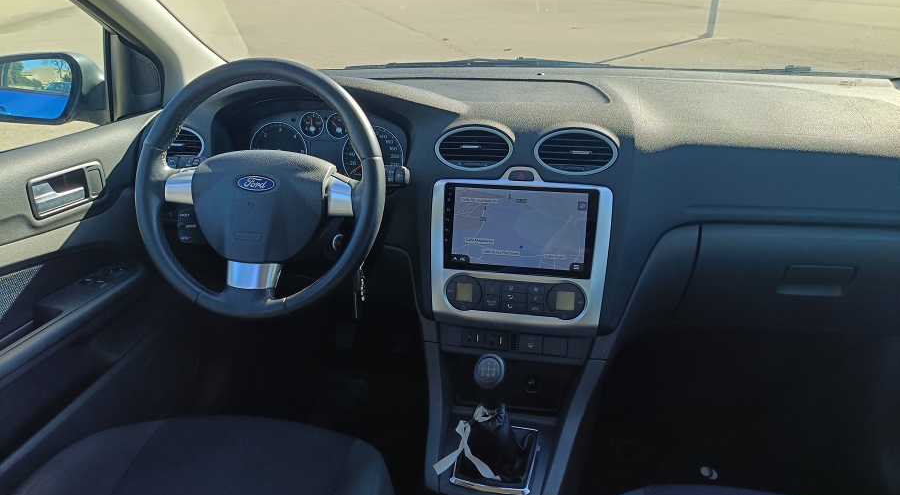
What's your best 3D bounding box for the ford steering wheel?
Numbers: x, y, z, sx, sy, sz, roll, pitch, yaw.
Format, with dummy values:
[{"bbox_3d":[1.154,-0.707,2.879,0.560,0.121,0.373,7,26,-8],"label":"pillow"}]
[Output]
[{"bbox_3d":[-0.274,-0.084,0.956,0.376,0.376,0.105,4,-2,8],"label":"ford steering wheel"}]

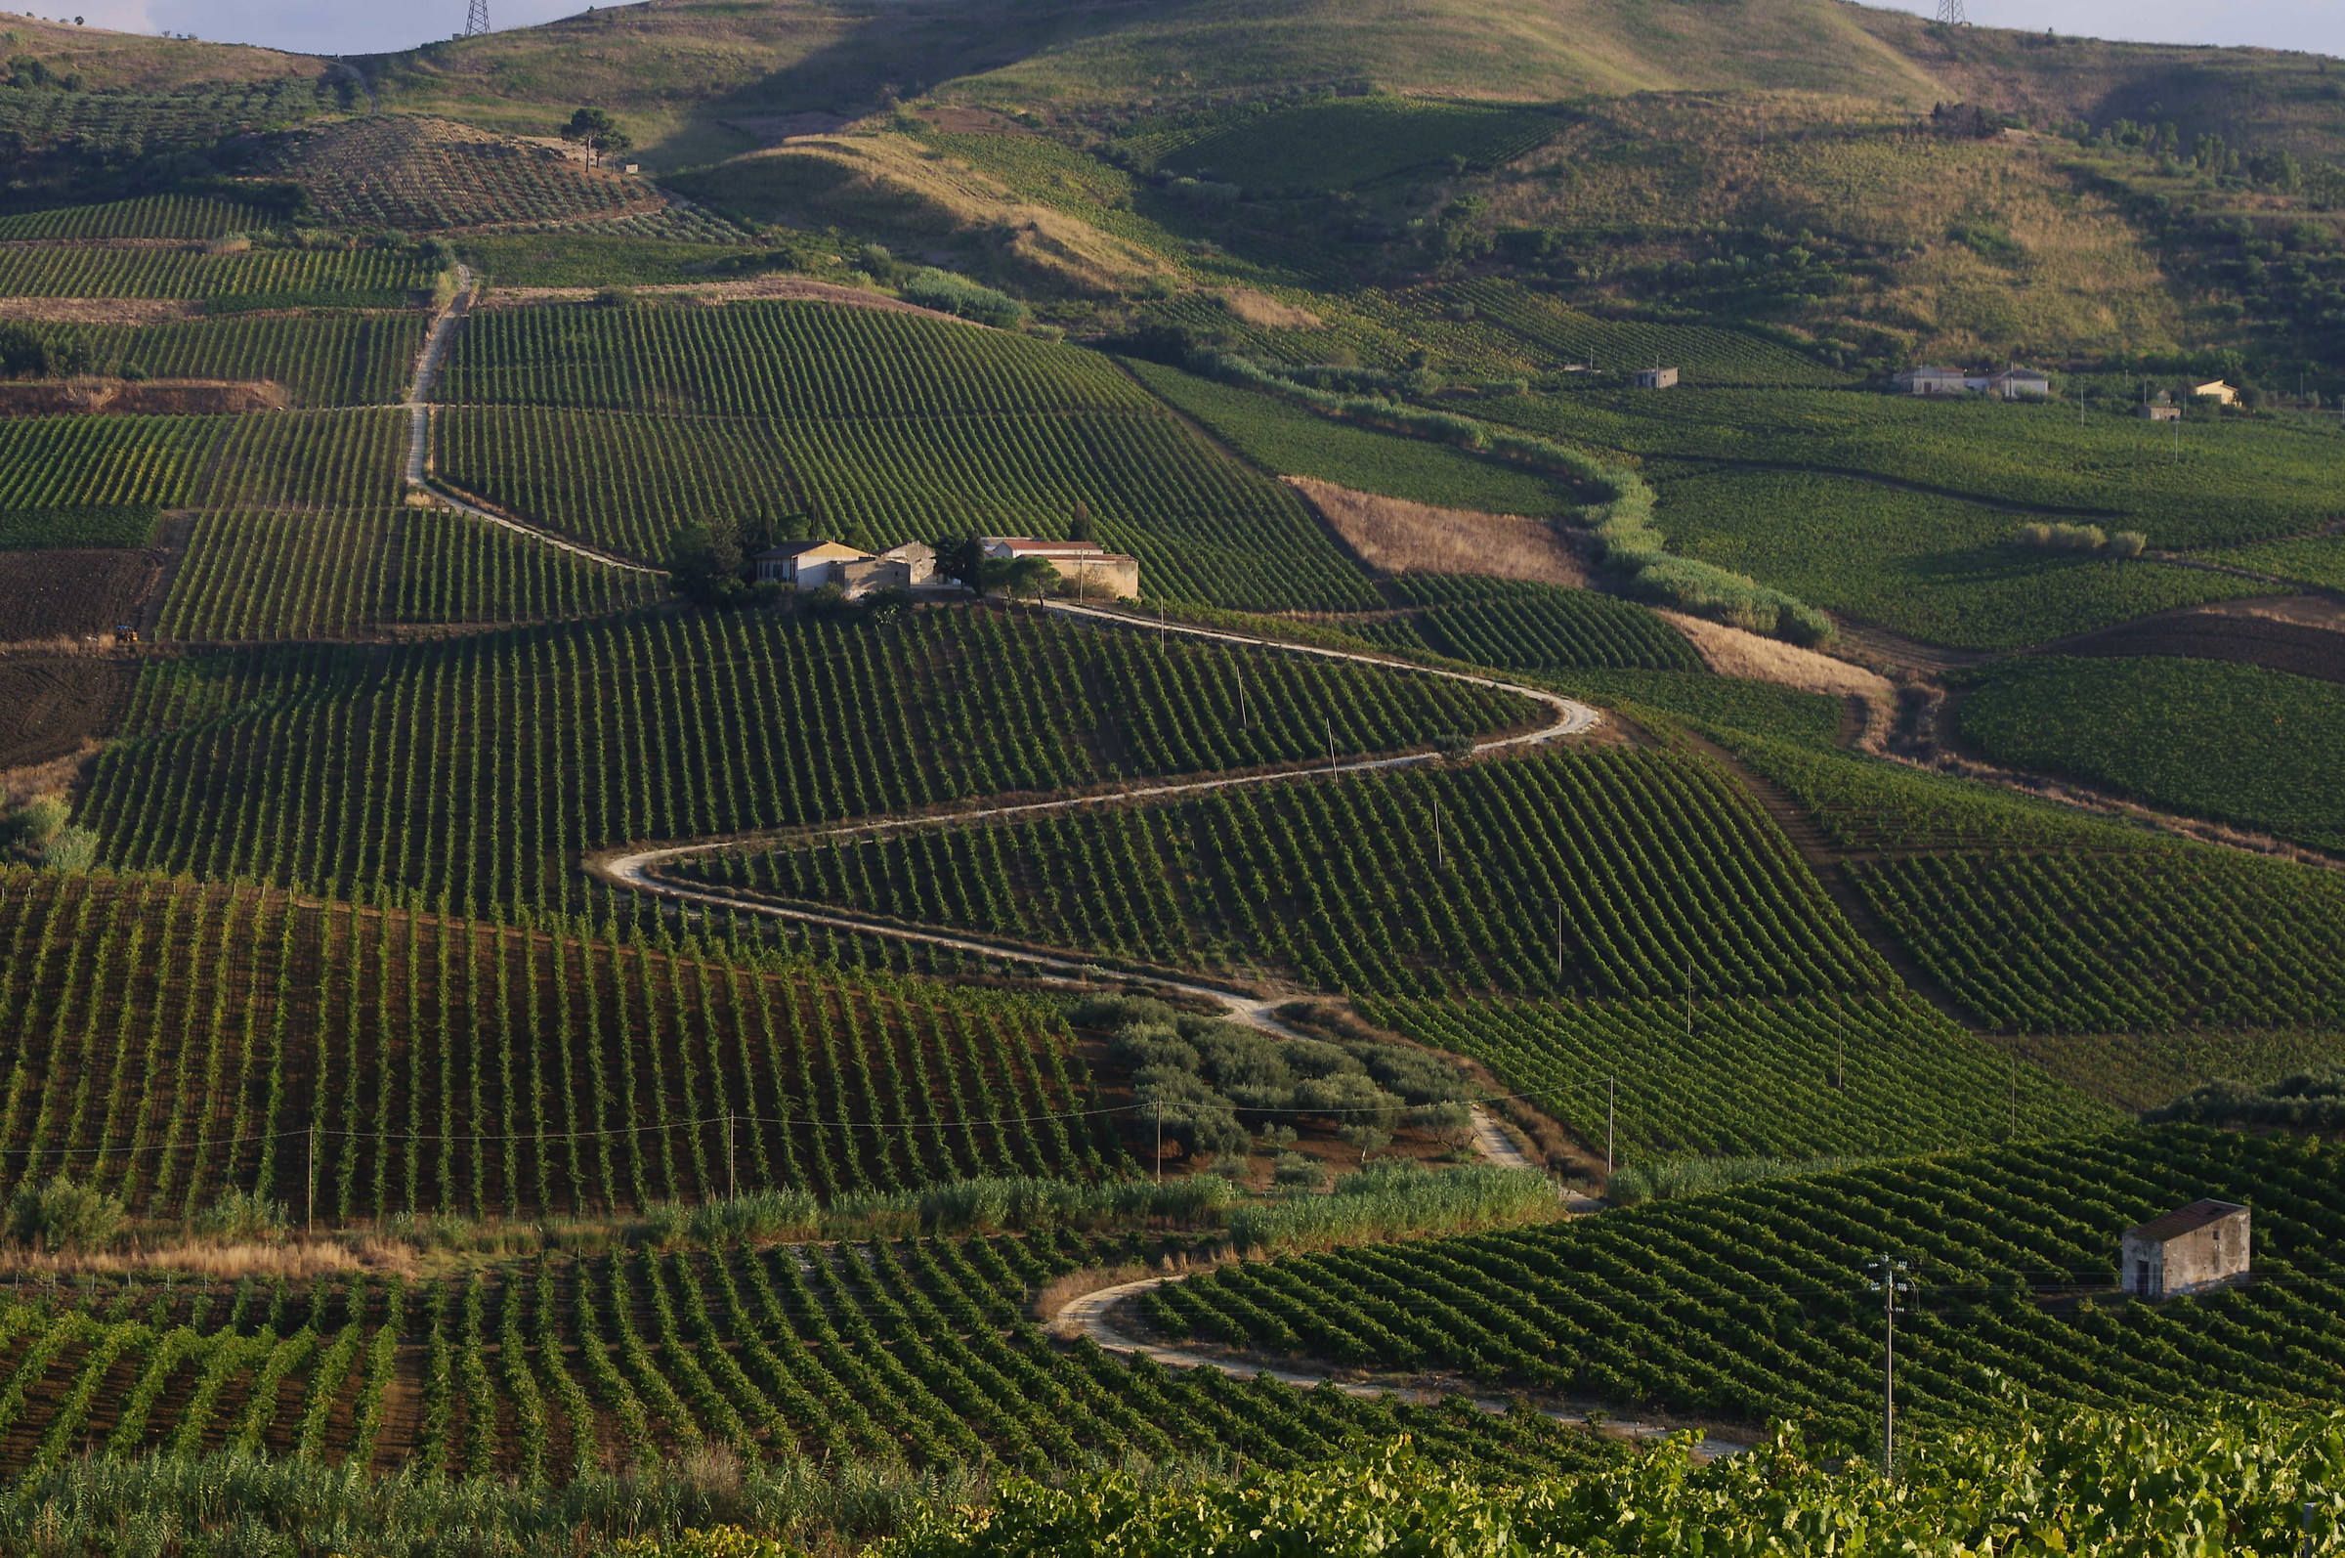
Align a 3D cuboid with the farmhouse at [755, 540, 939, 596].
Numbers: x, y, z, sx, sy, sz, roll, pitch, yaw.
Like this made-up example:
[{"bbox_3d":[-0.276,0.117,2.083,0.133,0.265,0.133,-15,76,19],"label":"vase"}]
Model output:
[{"bbox_3d":[-41.489,-26.906,680.000,19.500,6.900,13.000,-1,3,-22],"label":"farmhouse"}]

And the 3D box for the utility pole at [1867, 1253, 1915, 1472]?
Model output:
[{"bbox_3d":[31.634,26.146,235.000,2.100,10.200,0.800,0,3,0],"label":"utility pole"}]

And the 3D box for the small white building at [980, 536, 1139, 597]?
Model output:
[{"bbox_3d":[-14.395,-27.137,680.000,16.500,7.300,12.000,-1,3,-22],"label":"small white building"}]

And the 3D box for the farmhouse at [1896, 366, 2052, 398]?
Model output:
[{"bbox_3d":[143.855,-71.359,960.000,27.500,5.400,10.000,0,3,-6],"label":"farmhouse"}]

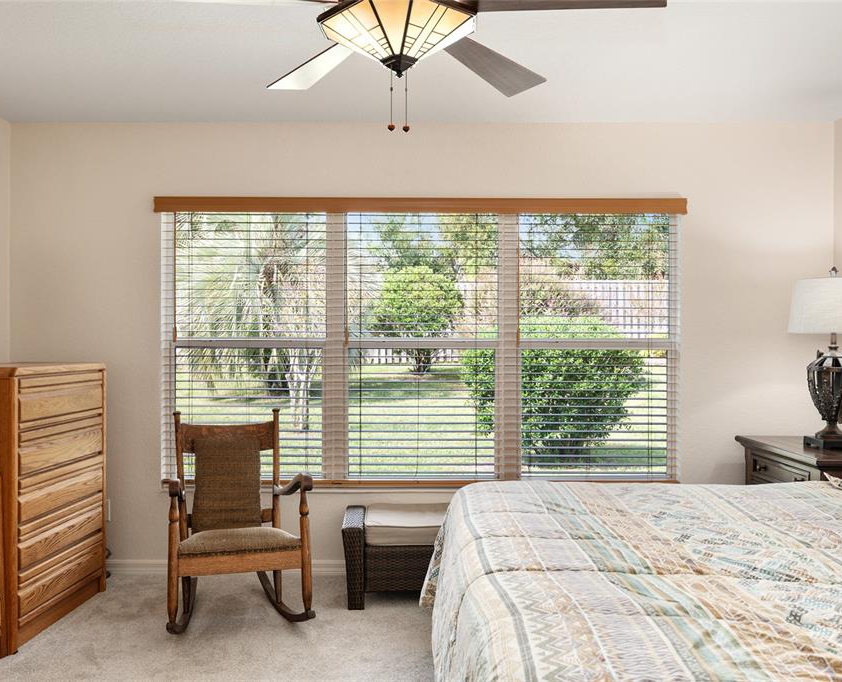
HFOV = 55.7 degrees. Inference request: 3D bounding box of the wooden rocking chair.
[{"bbox_3d":[-0.840,0.806,3.610,0.620,0.930,0.840,0,0,-17],"label":"wooden rocking chair"}]

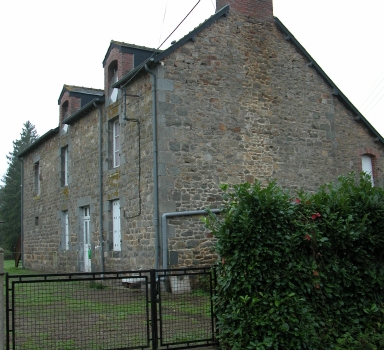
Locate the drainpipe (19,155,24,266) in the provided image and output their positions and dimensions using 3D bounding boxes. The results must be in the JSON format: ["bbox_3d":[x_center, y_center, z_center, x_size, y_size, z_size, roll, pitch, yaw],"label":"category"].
[{"bbox_3d":[-9.681,2.116,29.347,0.280,6.400,0.110,2,-8,-30],"label":"drainpipe"}]

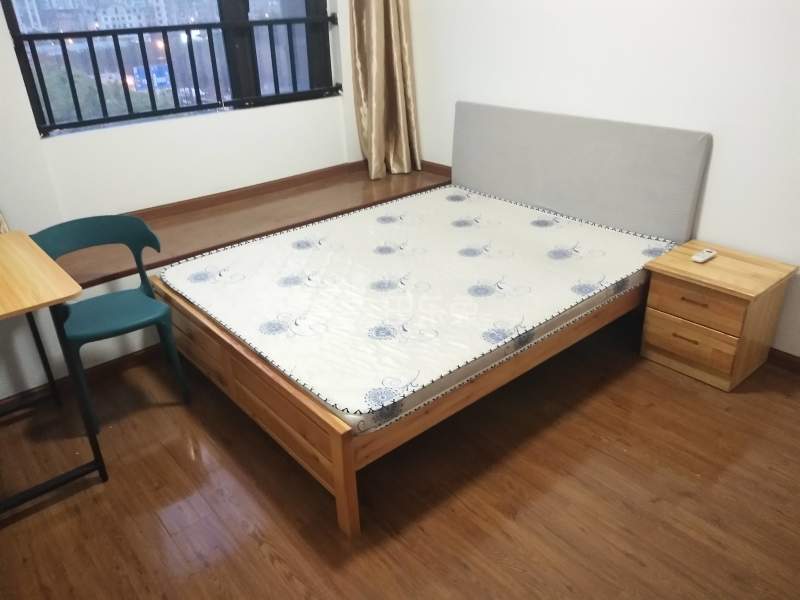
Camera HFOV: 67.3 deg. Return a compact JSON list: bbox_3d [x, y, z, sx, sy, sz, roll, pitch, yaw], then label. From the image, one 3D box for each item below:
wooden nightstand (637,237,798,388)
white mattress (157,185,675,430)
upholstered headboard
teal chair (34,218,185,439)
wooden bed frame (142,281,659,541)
[{"bbox_3d":[1.391,0.068,2.699,0.433,0.477,0.452,-22,33,-35],"label":"wooden nightstand"},{"bbox_3d":[0.099,-0.160,2.872,1.970,0.079,1.576,-22,33,-35],"label":"white mattress"},{"bbox_3d":[0.876,-0.706,3.333,0.074,0.628,1.566,-22,33,-35],"label":"upholstered headboard"},{"bbox_3d":[-1.208,0.079,2.549,0.492,0.739,0.522,-17,30,-28],"label":"teal chair"},{"bbox_3d":[0.108,0.024,2.940,2.019,0.417,1.525,-22,33,-35],"label":"wooden bed frame"}]

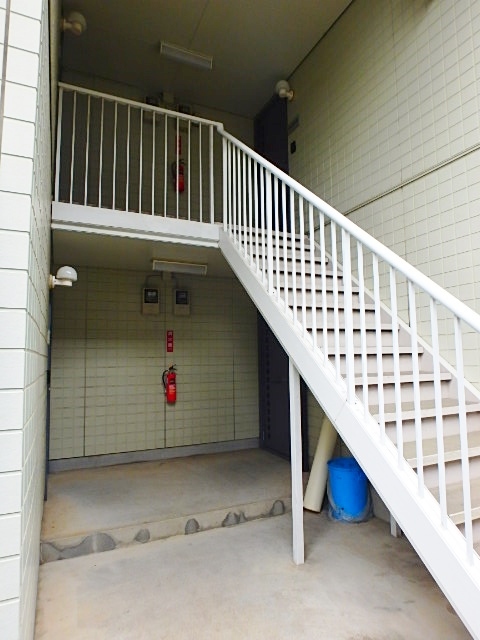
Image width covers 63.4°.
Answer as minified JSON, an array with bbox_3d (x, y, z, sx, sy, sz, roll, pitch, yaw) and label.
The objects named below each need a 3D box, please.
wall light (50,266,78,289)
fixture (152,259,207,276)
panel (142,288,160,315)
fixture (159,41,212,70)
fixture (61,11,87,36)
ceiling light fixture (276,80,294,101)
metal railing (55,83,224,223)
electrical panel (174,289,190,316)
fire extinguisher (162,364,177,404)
[{"bbox_3d":[-1.546,-0.371,3.411,0.205,0.205,0.170,2,-6,-25],"label":"wall light"},{"bbox_3d":[-0.695,-0.609,4.523,0.634,0.080,0.080,2,-6,-25],"label":"fixture"},{"bbox_3d":[-1.095,-0.228,4.795,0.180,0.300,0.140,2,-6,-25],"label":"panel"},{"bbox_3d":[-0.611,-3.037,4.469,0.600,0.080,0.080,2,-6,-25],"label":"fixture"},{"bbox_3d":[-1.560,-2.783,3.649,0.205,0.205,0.170,2,-6,-25],"label":"fixture"},{"bbox_3d":[0.565,-2.889,4.885,0.230,0.200,0.175,2,-6,-24],"label":"ceiling light fixture"},{"bbox_3d":[-0.899,-1.545,3.730,1.554,1.097,0.050,2,-6,-25],"label":"metal railing"},{"bbox_3d":[-0.735,-0.219,4.965,0.180,0.300,0.140,2,-6,-25],"label":"electrical panel"},{"bbox_3d":[-0.861,0.793,4.774,0.178,0.487,0.150,2,-6,-25],"label":"fire extinguisher"}]

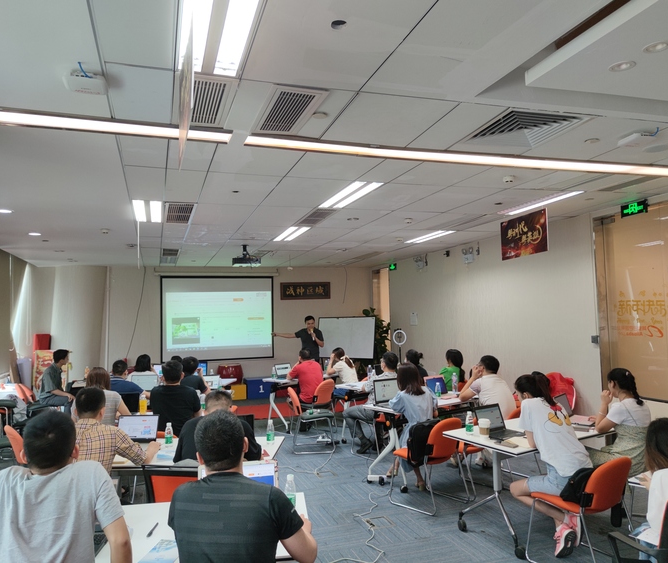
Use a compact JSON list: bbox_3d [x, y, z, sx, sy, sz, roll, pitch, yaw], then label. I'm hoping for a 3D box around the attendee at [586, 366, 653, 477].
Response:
[{"bbox_3d":[2.061,1.254,3.718,0.480,1.220,0.800,1,-4,-33],"label":"attendee"}]

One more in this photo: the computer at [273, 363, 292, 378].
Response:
[{"bbox_3d":[-0.780,1.509,8.718,0.320,0.210,0.280,1,-5,-40],"label":"computer"}]

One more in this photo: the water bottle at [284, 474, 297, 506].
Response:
[{"bbox_3d":[-0.205,1.019,2.498,0.060,0.178,0.060,0,-4,-19],"label":"water bottle"}]

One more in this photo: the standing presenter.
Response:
[{"bbox_3d":[-0.672,1.565,10.244,1.000,1.767,0.420,-1,-4,0],"label":"standing presenter"}]

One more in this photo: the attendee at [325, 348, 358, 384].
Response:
[{"bbox_3d":[0.138,1.584,7.775,0.500,1.210,0.820,1,-5,-36],"label":"attendee"}]

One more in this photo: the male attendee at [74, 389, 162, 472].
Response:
[{"bbox_3d":[-1.647,1.402,3.757,0.550,1.315,0.800,-2,-4,5],"label":"male attendee"}]

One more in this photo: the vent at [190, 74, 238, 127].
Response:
[{"bbox_3d":[-0.712,-0.968,2.790,0.300,0.060,0.660,0,-4,-19],"label":"vent"}]

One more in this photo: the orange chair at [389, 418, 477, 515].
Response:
[{"bbox_3d":[0.890,1.595,4.710,0.520,0.790,0.600,1,-5,-39],"label":"orange chair"}]

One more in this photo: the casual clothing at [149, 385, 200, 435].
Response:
[{"bbox_3d":[-1.554,1.315,5.100,0.520,0.600,0.300,-1,-4,-12],"label":"casual clothing"}]

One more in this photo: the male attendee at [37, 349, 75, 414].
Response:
[{"bbox_3d":[-4.305,1.754,8.100,0.720,1.360,0.460,0,-4,-28],"label":"male attendee"}]

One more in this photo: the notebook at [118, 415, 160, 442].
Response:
[{"bbox_3d":[-1.657,1.243,4.325,0.330,0.215,0.270,-1,-4,1],"label":"notebook"}]

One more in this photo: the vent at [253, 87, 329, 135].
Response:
[{"bbox_3d":[-0.265,-0.971,2.953,0.300,0.060,0.670,0,-4,-19],"label":"vent"}]

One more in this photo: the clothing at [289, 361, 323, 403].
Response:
[{"bbox_3d":[-0.412,1.514,7.800,0.500,0.640,0.420,1,-5,-38],"label":"clothing"}]

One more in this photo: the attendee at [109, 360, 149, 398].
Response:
[{"bbox_3d":[-2.578,1.612,6.400,0.520,1.300,0.750,-2,-4,-3],"label":"attendee"}]

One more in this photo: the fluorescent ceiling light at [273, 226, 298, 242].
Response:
[{"bbox_3d":[-0.683,-0.659,7.277,0.110,0.050,1.180,-1,-4,-19],"label":"fluorescent ceiling light"}]

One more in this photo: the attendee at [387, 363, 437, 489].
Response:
[{"bbox_3d":[0.813,1.447,5.320,0.480,1.250,0.680,-1,-4,-21],"label":"attendee"}]

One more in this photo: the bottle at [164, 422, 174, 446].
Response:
[{"bbox_3d":[-1.260,1.166,3.957,0.062,0.188,0.062,-1,-4,-19],"label":"bottle"}]

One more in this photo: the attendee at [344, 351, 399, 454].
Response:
[{"bbox_3d":[0.483,1.474,6.352,0.800,1.270,0.500,-4,-4,33],"label":"attendee"}]

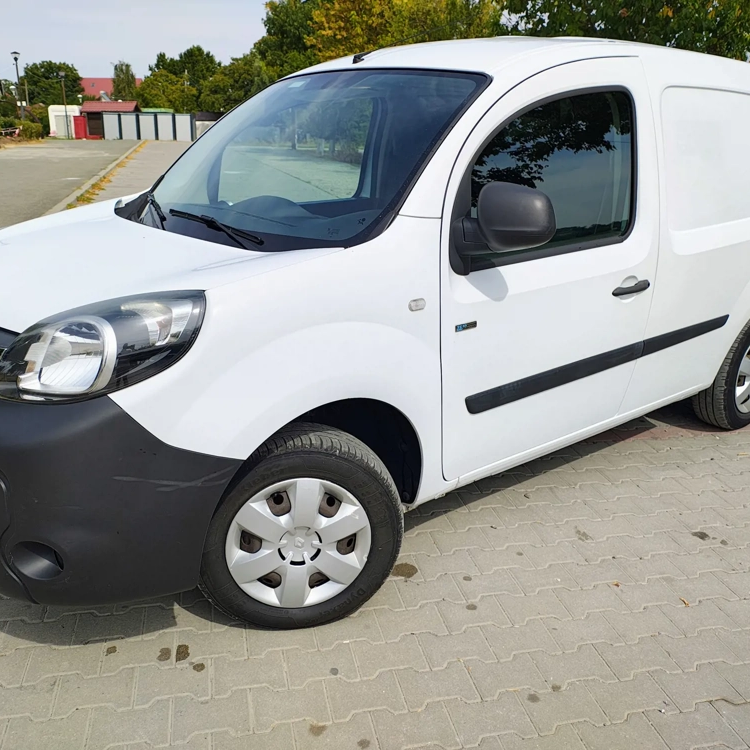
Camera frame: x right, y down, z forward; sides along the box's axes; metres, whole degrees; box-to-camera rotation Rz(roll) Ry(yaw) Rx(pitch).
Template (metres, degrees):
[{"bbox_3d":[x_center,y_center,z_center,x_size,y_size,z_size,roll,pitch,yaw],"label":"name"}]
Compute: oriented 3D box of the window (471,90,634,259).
[{"bbox_3d":[0.606,-0.681,2.395,0.900,0.550,0.070,-13,13,-36],"label":"window"}]

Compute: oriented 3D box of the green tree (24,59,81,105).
[{"bbox_3d":[-34.831,-30.167,78.000,6.400,6.990,6.000,1,19,0],"label":"green tree"}]

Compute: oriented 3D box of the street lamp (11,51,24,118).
[{"bbox_3d":[-20.069,-15.762,41.000,0.530,4.820,0.530,1,19,0],"label":"street lamp"}]

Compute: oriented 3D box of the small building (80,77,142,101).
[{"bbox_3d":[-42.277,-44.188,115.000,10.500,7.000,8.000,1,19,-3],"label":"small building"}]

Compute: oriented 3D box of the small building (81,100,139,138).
[{"bbox_3d":[-19.191,-18.567,52.500,3.900,2.550,3.000,-1,19,-6],"label":"small building"}]

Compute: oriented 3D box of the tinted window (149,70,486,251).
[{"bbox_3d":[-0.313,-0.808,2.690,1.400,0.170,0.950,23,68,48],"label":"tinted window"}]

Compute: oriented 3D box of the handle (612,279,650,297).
[{"bbox_3d":[0.936,-0.328,2.663,0.215,0.050,0.060,-13,23,-36],"label":"handle"}]

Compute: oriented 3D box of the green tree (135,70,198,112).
[{"bbox_3d":[-17.899,-23.358,62.000,5.400,5.370,5.000,1,19,0],"label":"green tree"}]

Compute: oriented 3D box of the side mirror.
[{"bbox_3d":[0.397,-0.463,2.089,0.170,0.200,0.210,-13,23,-36],"label":"side mirror"}]

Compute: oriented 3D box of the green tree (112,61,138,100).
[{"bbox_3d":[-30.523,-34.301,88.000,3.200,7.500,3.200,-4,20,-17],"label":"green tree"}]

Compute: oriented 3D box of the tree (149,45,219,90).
[{"bbox_3d":[-20.575,-30.852,78.000,7.600,8.850,7.000,1,19,0],"label":"tree"}]

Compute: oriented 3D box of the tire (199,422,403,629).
[{"bbox_3d":[-0.237,0.454,2.178,0.630,0.625,0.205,-3,19,-12],"label":"tire"}]

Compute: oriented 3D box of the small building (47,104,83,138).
[{"bbox_3d":[-24.506,-20.008,57.000,2.500,2.450,2.100,1,19,-3],"label":"small building"}]

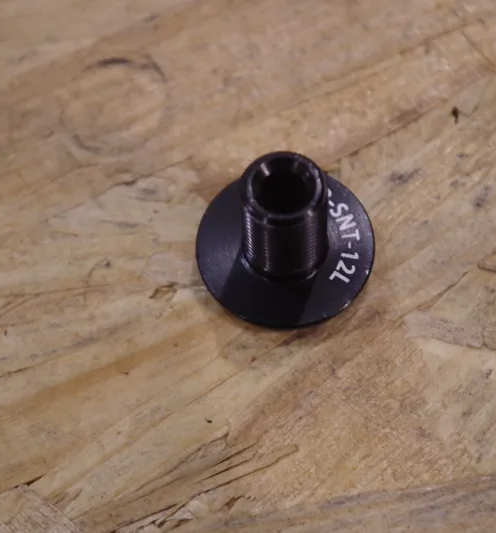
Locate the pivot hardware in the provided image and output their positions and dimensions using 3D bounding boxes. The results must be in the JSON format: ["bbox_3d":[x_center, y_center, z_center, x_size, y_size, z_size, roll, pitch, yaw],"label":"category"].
[{"bbox_3d":[0.005,-0.007,0.182,0.026,0.018,0.026,0,63,1],"label":"pivot hardware"}]

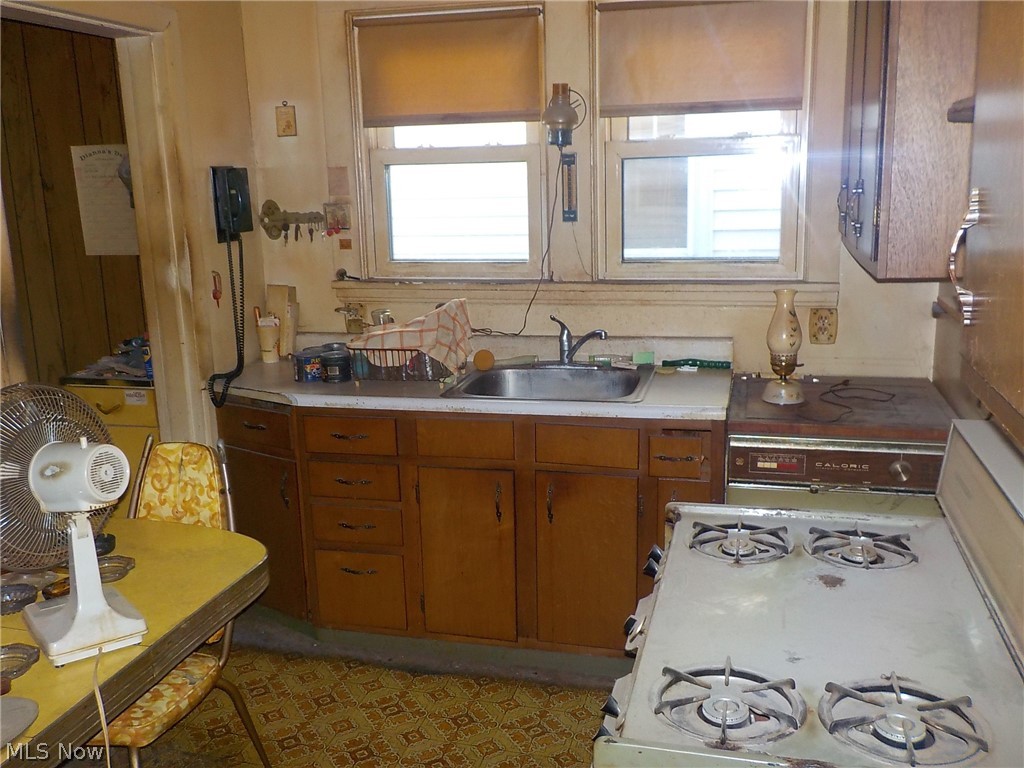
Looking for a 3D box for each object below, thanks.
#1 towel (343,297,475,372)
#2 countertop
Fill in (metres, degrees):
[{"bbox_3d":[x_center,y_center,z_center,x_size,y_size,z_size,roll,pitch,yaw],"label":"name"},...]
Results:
[{"bbox_3d":[-0.348,-0.171,3.079,0.390,0.240,0.260,2,13,16],"label":"towel"},{"bbox_3d":[-0.158,0.004,3.091,1.780,0.040,0.590,2,13,16],"label":"countertop"}]

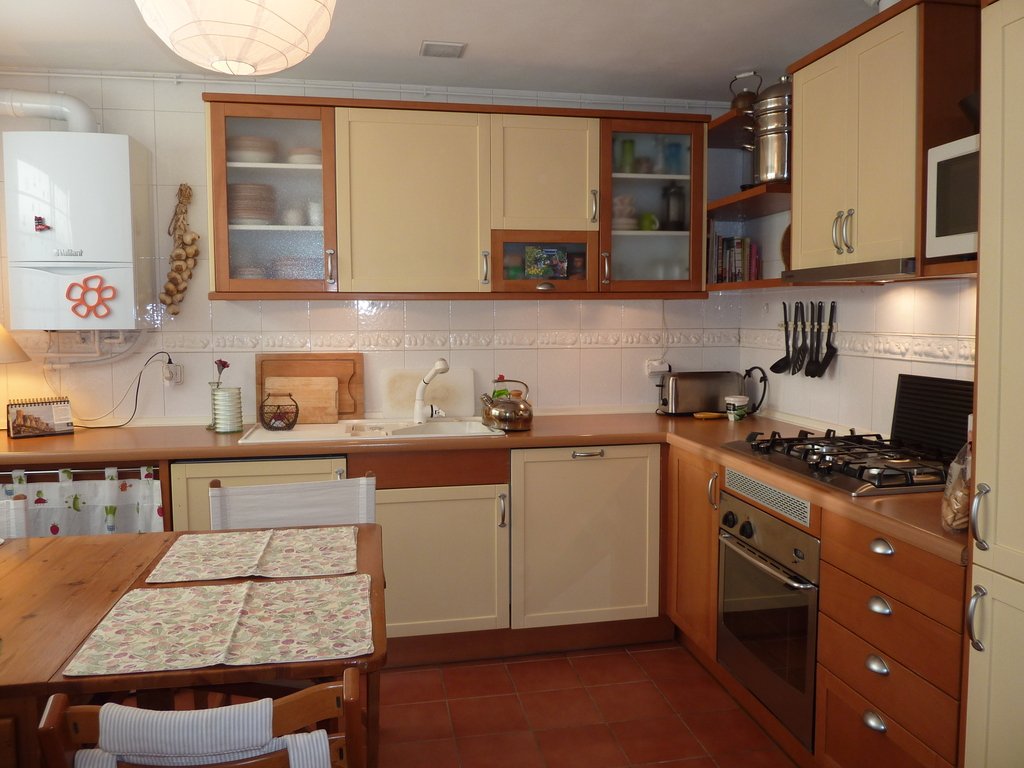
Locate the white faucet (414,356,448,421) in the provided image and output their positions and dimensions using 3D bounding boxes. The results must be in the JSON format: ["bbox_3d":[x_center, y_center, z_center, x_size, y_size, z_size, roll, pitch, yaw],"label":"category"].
[{"bbox_3d":[-0.341,0.031,3.180,0.170,0.280,0.105,2,4,38],"label":"white faucet"}]

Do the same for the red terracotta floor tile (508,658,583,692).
[{"bbox_3d":[0.120,1.097,2.769,0.245,0.012,0.245,-1,4,-10],"label":"red terracotta floor tile"}]

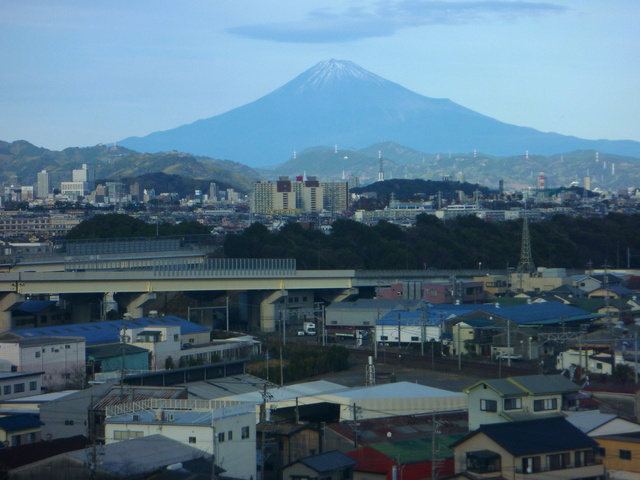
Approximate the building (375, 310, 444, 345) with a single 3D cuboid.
[{"bbox_3d":[18.820,18.010,481.350,13.500,6.600,9.200,0,1,27],"label":"building"}]

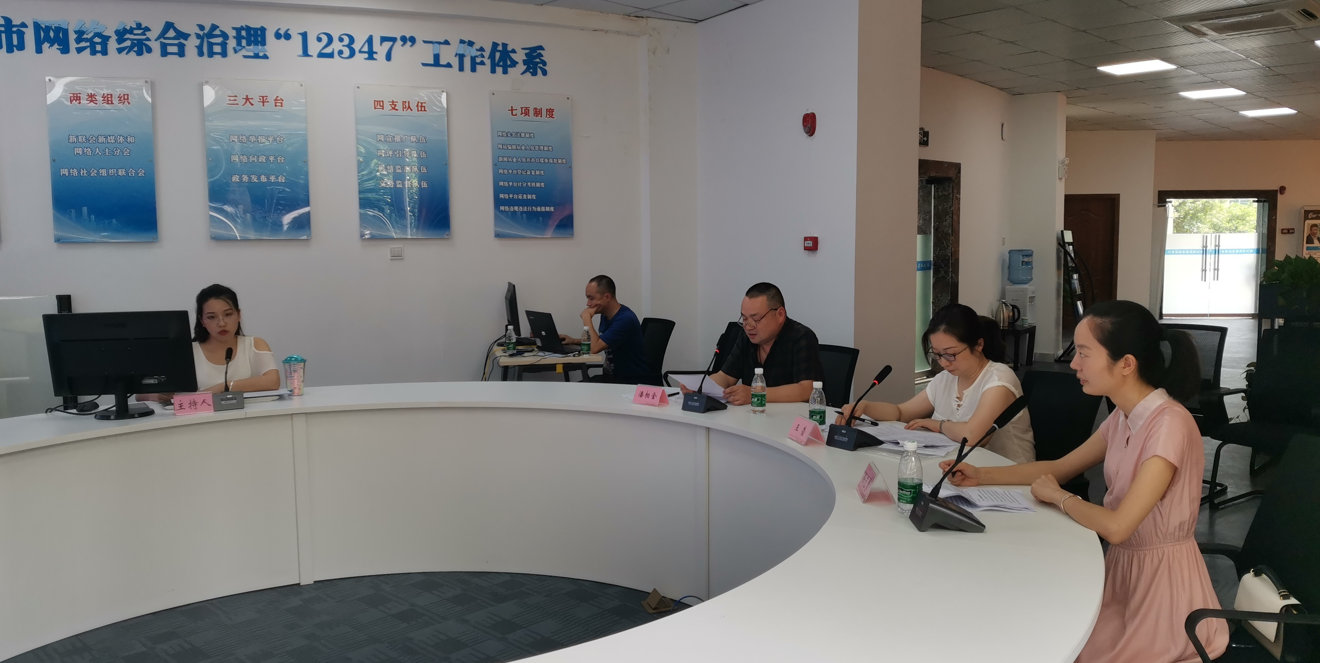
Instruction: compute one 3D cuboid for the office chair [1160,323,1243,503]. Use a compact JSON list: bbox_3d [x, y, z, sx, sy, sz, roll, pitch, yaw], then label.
[{"bbox_3d":[2.924,0.440,5.726,0.600,0.940,0.570,-5,7,-41],"label":"office chair"}]

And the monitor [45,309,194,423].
[{"bbox_3d":[-2.219,0.130,4.106,0.550,0.430,0.200,-2,5,-10],"label":"monitor"}]

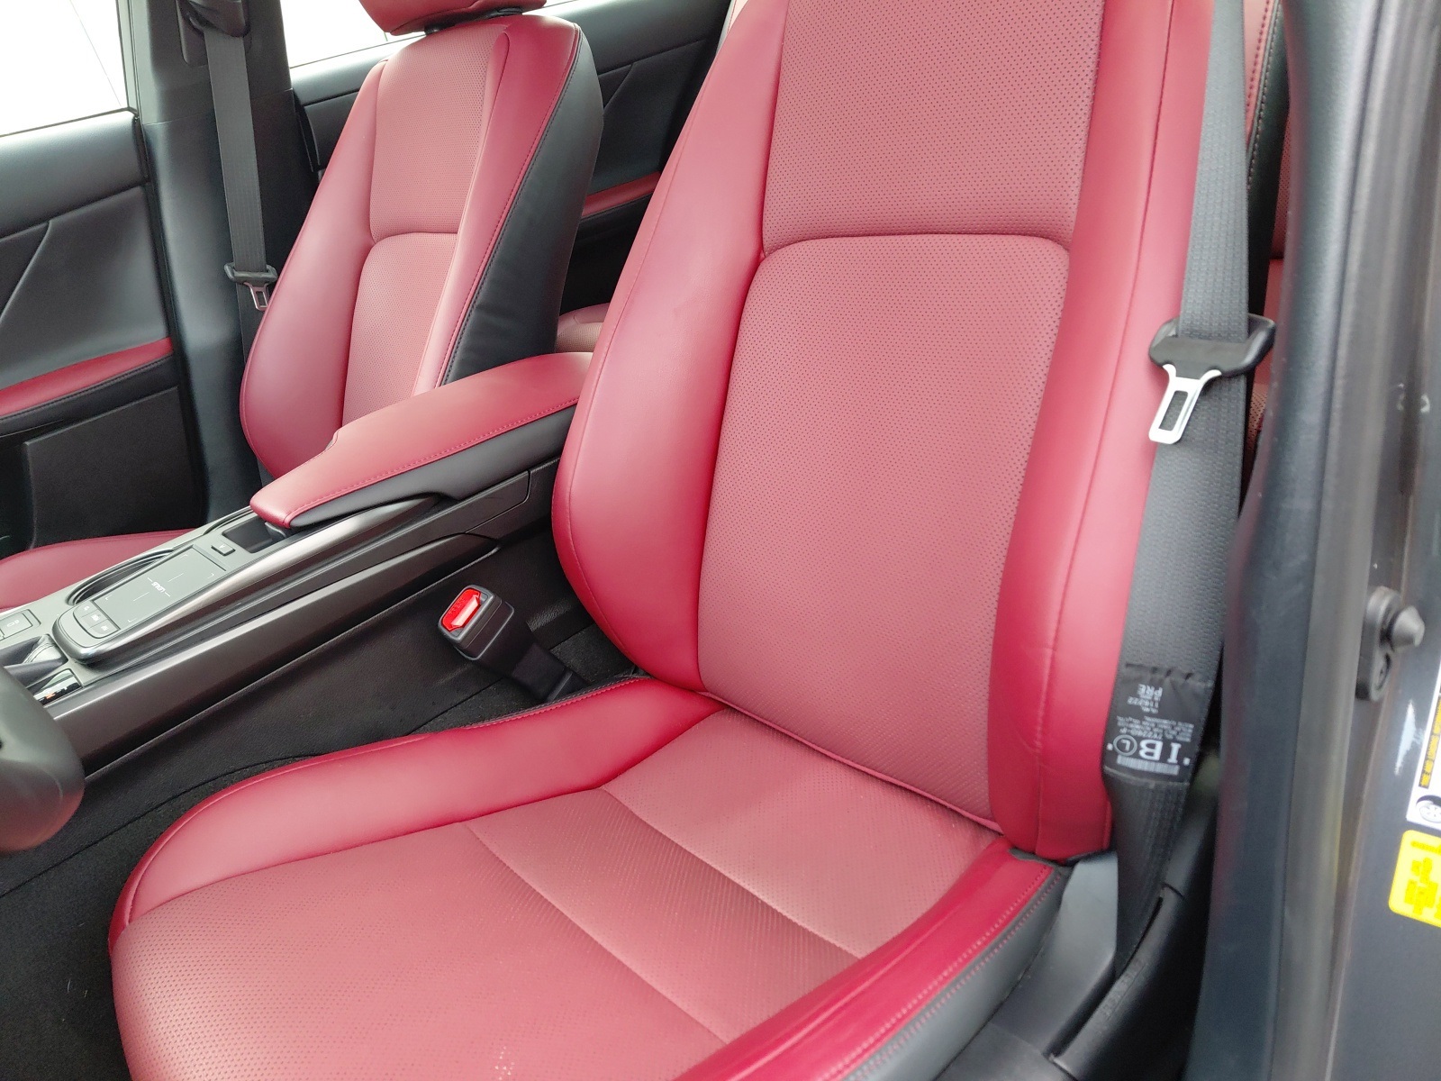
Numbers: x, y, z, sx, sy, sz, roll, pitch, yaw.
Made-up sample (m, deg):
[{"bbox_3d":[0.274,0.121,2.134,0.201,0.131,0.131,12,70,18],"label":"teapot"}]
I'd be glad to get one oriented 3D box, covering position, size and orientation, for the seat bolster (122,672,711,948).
[{"bbox_3d":[-0.210,0.194,0.833,0.503,0.101,0.106,-18,23,-38],"label":"seat bolster"}]

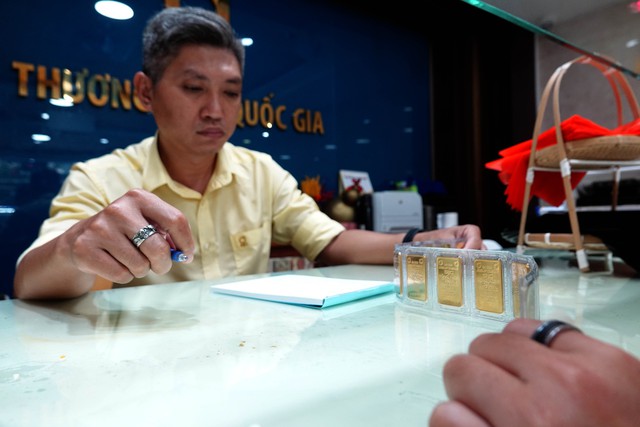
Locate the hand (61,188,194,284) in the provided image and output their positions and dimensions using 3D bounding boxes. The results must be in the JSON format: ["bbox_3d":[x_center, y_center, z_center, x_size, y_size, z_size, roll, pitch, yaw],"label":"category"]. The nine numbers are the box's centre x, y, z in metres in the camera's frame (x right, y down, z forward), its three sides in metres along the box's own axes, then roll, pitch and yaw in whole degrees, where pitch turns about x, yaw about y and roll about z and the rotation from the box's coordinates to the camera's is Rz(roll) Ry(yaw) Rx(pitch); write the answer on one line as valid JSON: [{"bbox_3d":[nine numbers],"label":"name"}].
[{"bbox_3d":[-0.167,0.021,0.370,0.115,0.082,0.085,-3,-2,44],"label":"hand"}]

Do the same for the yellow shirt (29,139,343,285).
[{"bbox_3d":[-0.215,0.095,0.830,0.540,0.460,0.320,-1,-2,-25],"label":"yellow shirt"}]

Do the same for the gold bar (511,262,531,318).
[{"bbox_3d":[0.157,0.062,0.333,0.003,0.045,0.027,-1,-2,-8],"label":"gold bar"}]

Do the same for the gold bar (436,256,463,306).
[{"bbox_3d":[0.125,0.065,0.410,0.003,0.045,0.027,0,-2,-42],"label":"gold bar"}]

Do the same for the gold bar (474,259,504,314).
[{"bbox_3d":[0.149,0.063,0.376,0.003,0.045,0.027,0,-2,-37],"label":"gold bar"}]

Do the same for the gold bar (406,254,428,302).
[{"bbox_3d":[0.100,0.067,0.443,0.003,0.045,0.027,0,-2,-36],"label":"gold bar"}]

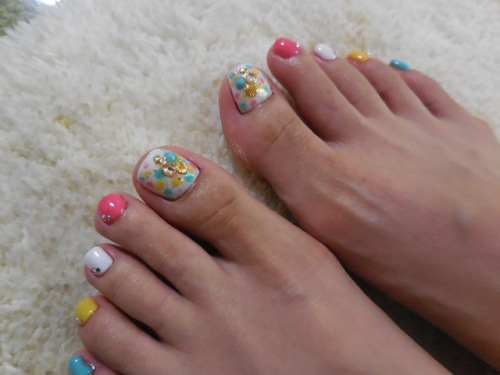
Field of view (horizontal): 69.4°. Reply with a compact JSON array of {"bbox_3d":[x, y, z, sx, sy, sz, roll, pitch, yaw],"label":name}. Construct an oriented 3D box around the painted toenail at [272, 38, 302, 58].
[{"bbox_3d":[0.015,-0.056,0.146,0.011,0.004,0.009,4,61,-9],"label":"painted toenail"}]

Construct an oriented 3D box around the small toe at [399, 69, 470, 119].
[{"bbox_3d":[0.080,-0.042,0.159,0.029,0.013,0.013,43,76,11],"label":"small toe"}]

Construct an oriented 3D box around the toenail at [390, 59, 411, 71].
[{"bbox_3d":[0.065,-0.052,0.157,0.009,0.003,0.006,19,49,1],"label":"toenail"}]

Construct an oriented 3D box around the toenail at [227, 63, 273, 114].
[{"bbox_3d":[0.000,-0.039,0.140,0.015,0.004,0.017,-24,83,-10],"label":"toenail"}]

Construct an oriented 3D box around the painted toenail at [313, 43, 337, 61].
[{"bbox_3d":[0.032,-0.056,0.151,0.010,0.003,0.009,7,53,-18],"label":"painted toenail"}]

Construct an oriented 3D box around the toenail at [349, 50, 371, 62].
[{"bbox_3d":[0.047,-0.056,0.155,0.009,0.003,0.007,8,51,2],"label":"toenail"}]

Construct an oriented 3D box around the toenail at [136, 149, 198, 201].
[{"bbox_3d":[-0.030,-0.004,0.128,0.017,0.004,0.015,27,60,3],"label":"toenail"}]

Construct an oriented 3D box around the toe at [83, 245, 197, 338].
[{"bbox_3d":[-0.039,0.035,0.125,0.036,0.015,0.014,28,72,17],"label":"toe"}]

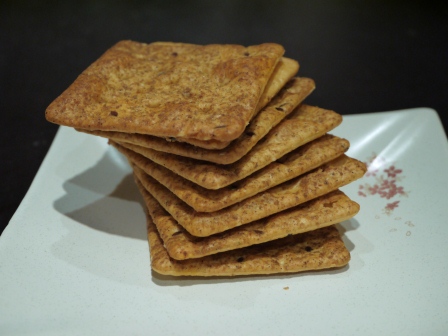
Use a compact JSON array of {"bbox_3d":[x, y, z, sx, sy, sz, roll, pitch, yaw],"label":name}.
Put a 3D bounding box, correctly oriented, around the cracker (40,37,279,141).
[{"bbox_3d":[-0.017,-0.027,0.213,0.059,0.005,0.059,6,35,16],"label":"cracker"}]

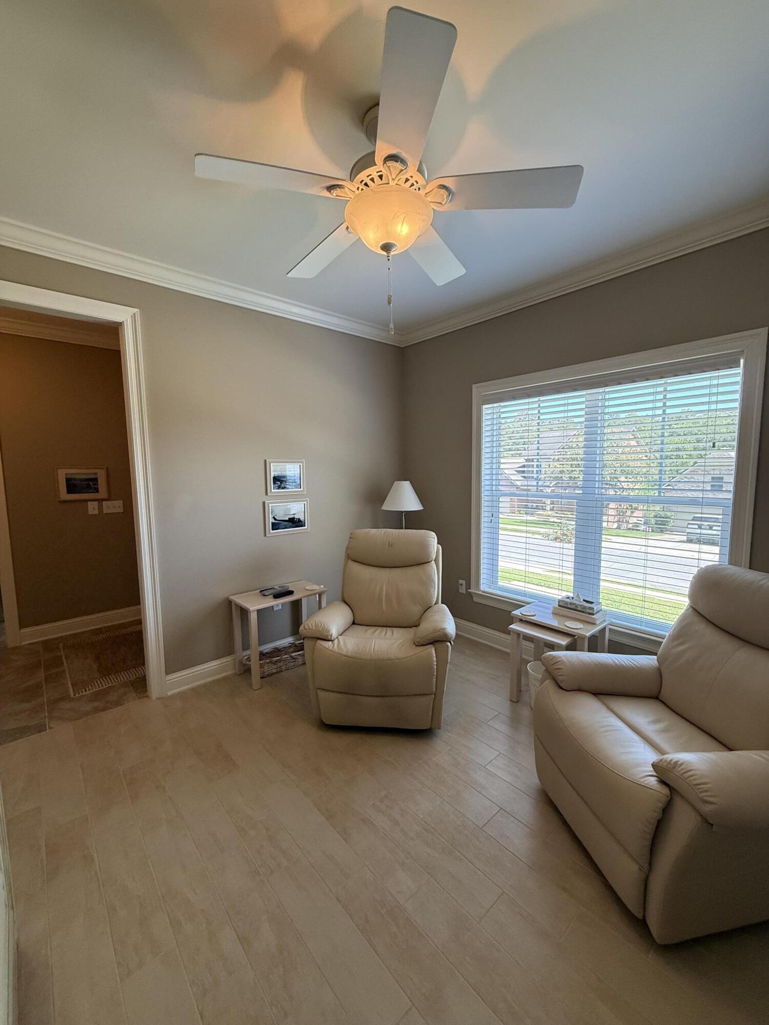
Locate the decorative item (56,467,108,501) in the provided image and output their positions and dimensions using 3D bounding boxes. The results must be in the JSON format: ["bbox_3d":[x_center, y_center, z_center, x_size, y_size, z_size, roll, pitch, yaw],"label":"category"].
[{"bbox_3d":[-2.774,-0.261,3.834,0.365,0.285,0.025,-6,8,-41],"label":"decorative item"}]

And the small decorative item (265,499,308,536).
[{"bbox_3d":[-0.758,0.038,3.274,0.375,0.266,0.025,-6,8,-41],"label":"small decorative item"}]

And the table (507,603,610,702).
[{"bbox_3d":[1.097,0.938,2.656,0.485,0.530,0.505,-6,8,-41],"label":"table"}]

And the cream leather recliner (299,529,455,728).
[{"bbox_3d":[-0.007,0.675,2.746,0.870,1.060,0.940,0,6,5],"label":"cream leather recliner"}]

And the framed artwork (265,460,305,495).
[{"bbox_3d":[-0.759,-0.273,3.244,0.319,0.272,0.025,-6,8,-41],"label":"framed artwork"}]

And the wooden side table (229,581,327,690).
[{"bbox_3d":[-0.774,0.893,3.112,0.614,0.570,0.333,-6,8,-41],"label":"wooden side table"}]

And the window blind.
[{"bbox_3d":[1.368,-0.100,2.872,0.070,1.616,1.608,-6,8,-41],"label":"window blind"}]

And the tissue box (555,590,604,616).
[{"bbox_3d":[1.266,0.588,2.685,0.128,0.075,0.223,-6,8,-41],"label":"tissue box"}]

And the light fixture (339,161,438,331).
[{"bbox_3d":[0.020,-0.940,1.557,0.350,0.513,0.350,-1,6,0],"label":"light fixture"}]

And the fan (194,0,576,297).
[{"bbox_3d":[0.017,-1.192,1.531,1.300,0.455,1.300,-6,8,-41],"label":"fan"}]

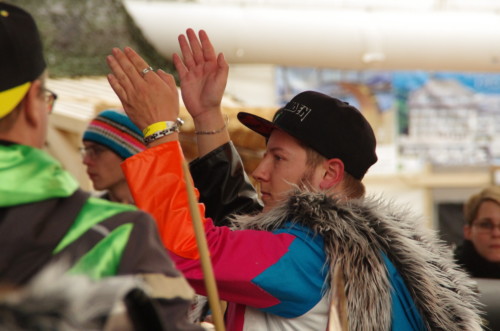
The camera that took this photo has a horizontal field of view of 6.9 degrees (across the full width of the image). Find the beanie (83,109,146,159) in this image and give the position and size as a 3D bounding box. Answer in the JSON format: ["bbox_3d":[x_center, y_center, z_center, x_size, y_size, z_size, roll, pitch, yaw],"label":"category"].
[{"bbox_3d":[-0.358,-0.086,11.600,0.220,0.160,0.190,23,-8,-20],"label":"beanie"}]

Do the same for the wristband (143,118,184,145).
[{"bbox_3d":[-0.171,-0.067,8.220,0.078,0.028,0.060,-26,-16,5],"label":"wristband"}]

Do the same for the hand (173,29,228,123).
[{"bbox_3d":[-0.095,-0.187,8.450,0.107,0.190,0.055,-11,12,8],"label":"hand"}]

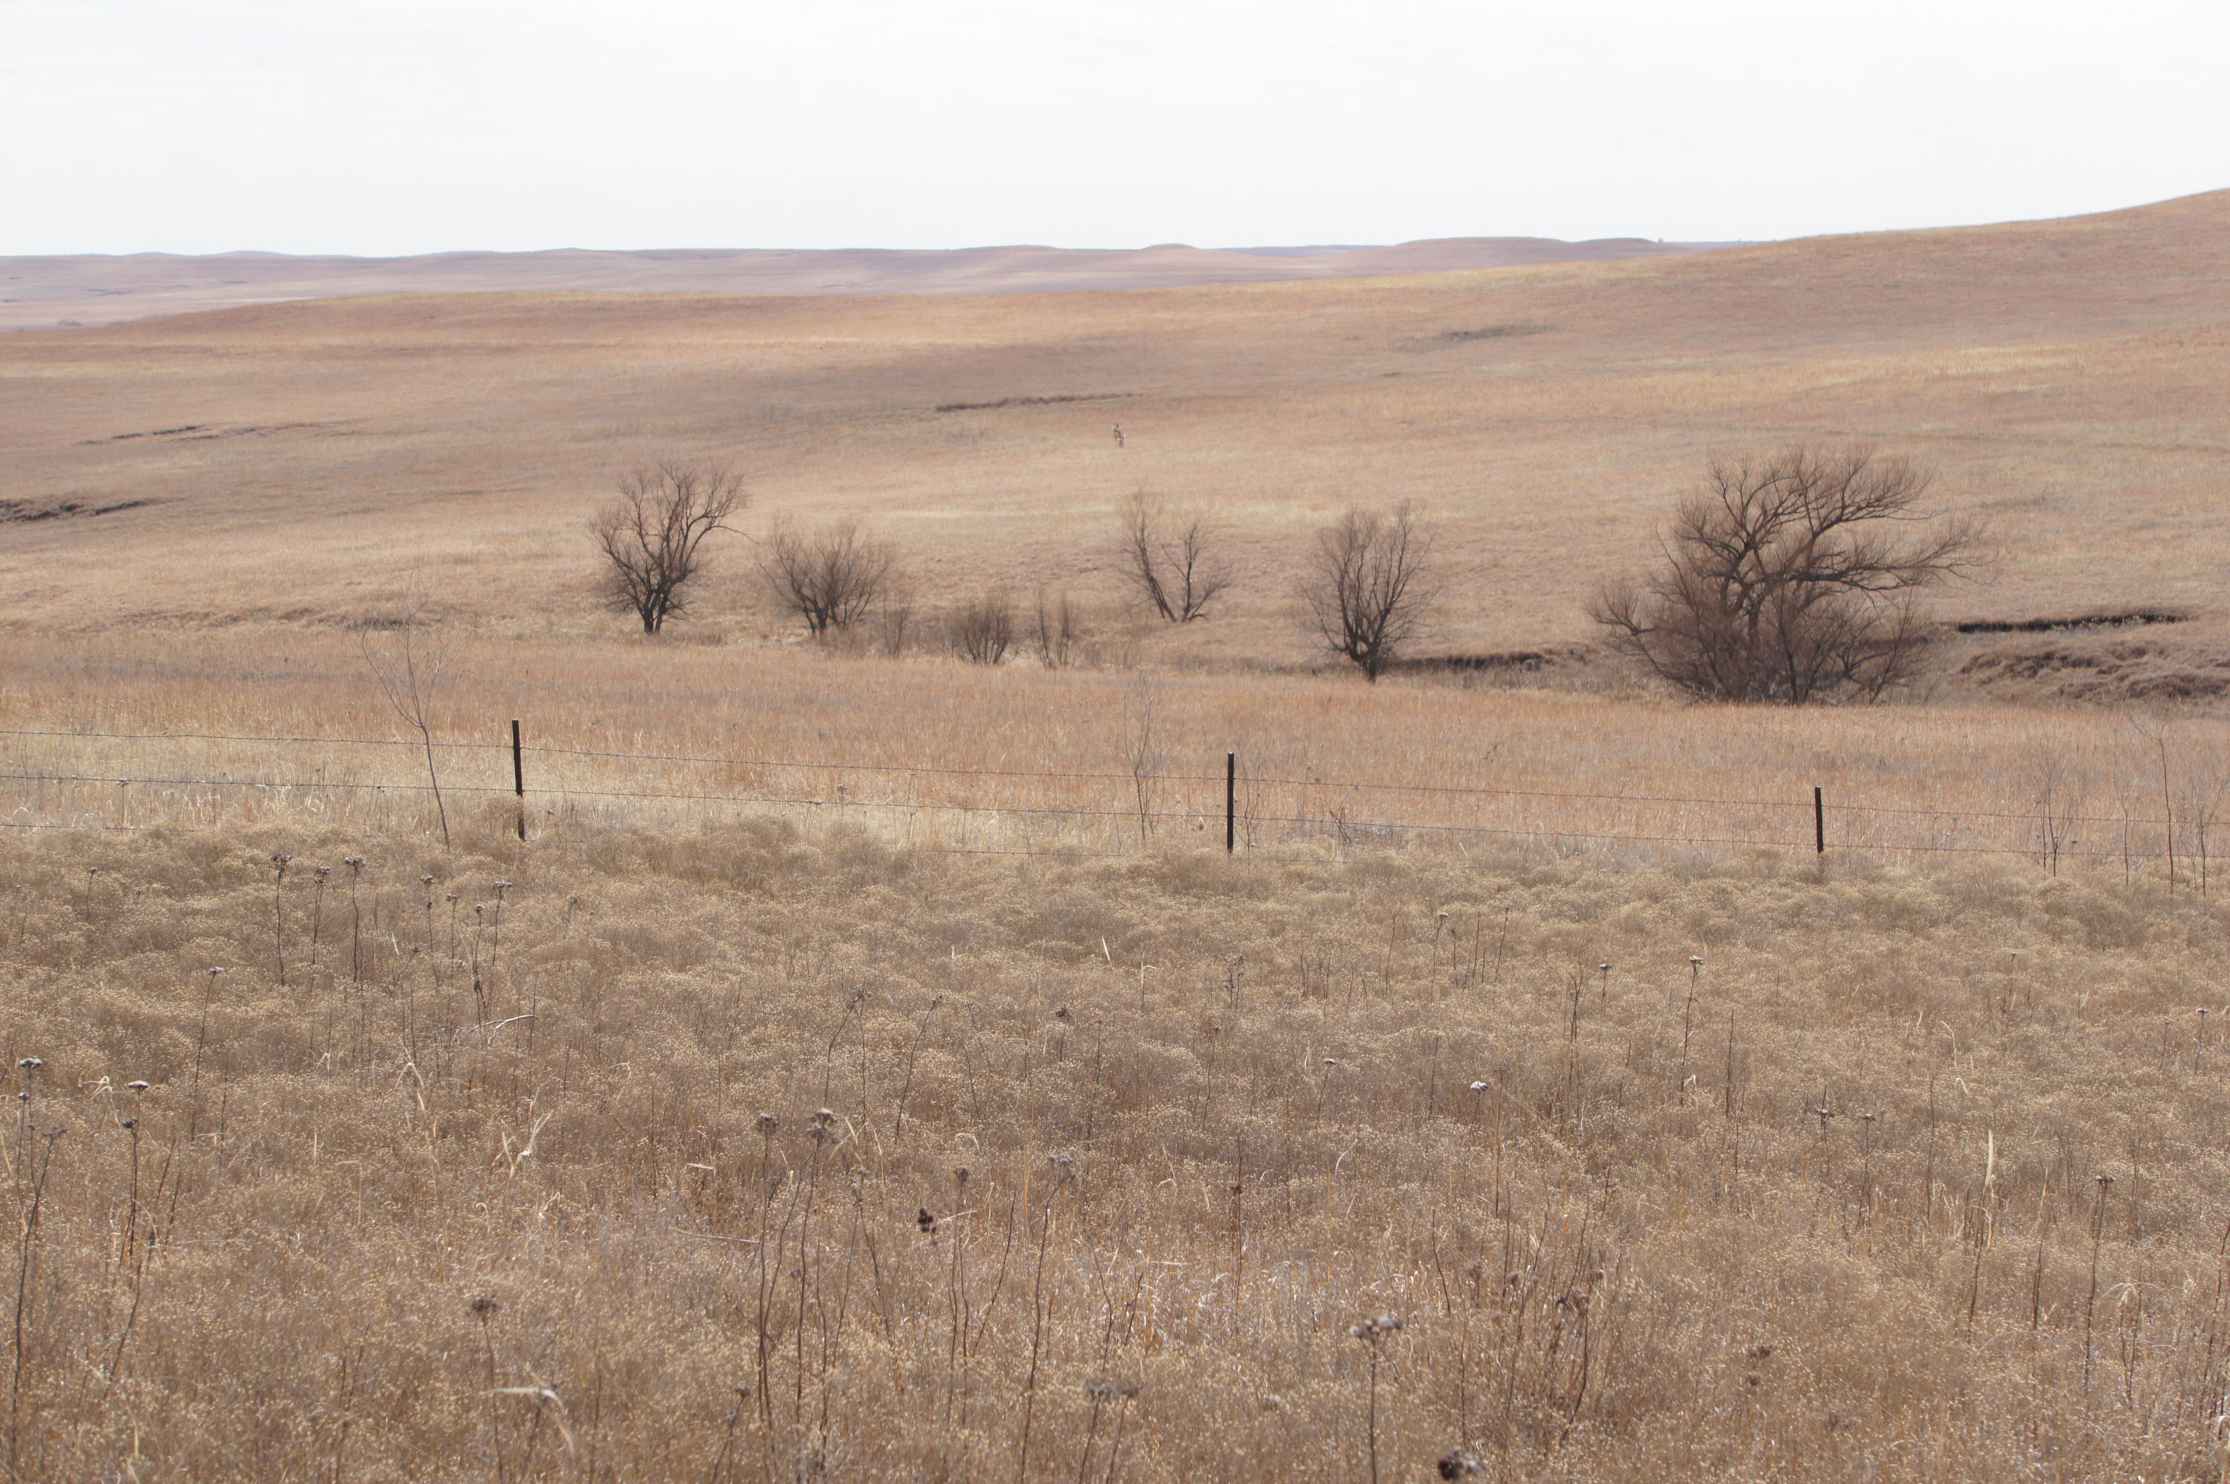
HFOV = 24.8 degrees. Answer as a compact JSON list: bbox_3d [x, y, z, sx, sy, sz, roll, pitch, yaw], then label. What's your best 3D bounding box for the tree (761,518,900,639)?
[{"bbox_3d":[-7.130,-4.040,126.000,3.420,2.940,3.070,0,5,0],"label":"tree"}]

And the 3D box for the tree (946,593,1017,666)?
[{"bbox_3d":[-3.250,-2.680,123.000,1.650,1.860,1.480,0,5,0],"label":"tree"}]

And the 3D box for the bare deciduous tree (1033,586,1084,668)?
[{"bbox_3d":[-1.340,-2.680,122.000,1.210,2.050,1.030,0,5,0],"label":"bare deciduous tree"}]

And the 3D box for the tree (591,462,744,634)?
[{"bbox_3d":[-11.180,-4.820,127.000,3.840,4.360,3.450,0,5,0],"label":"tree"}]

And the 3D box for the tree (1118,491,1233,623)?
[{"bbox_3d":[1.540,-4.730,130.000,2.940,3.440,2.360,0,5,0],"label":"tree"}]

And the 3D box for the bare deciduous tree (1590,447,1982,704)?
[{"bbox_3d":[15.850,-3.890,120.000,9.270,6.180,7.880,0,5,0],"label":"bare deciduous tree"}]

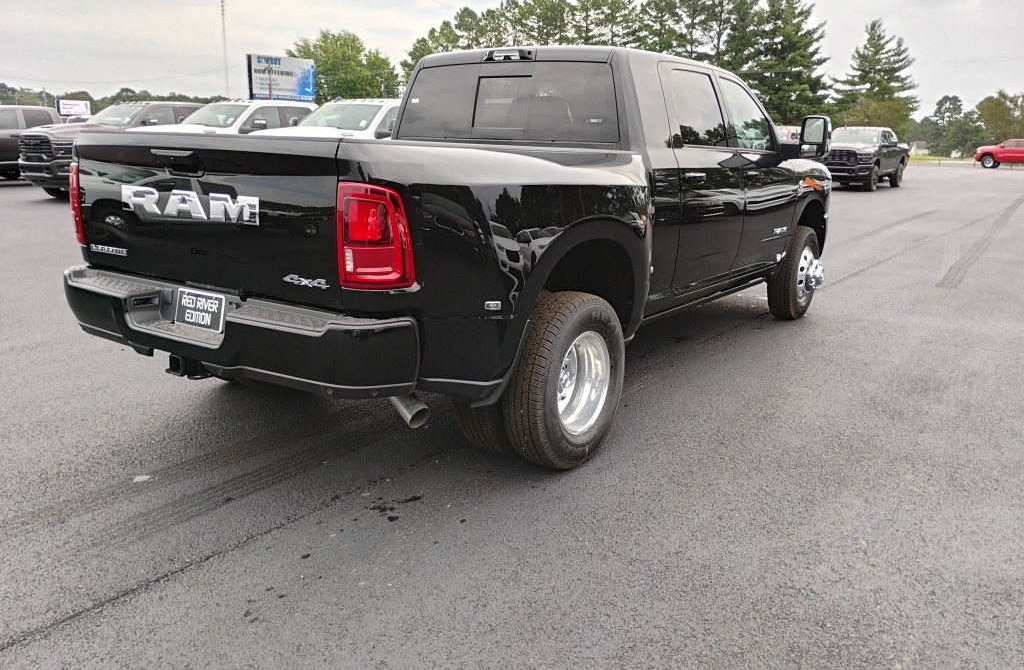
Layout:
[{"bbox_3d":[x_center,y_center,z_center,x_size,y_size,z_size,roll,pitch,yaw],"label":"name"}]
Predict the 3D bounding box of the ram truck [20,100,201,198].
[{"bbox_3d":[-7.879,-4.220,18.937,2.100,2.060,6.100,10,16,34],"label":"ram truck"}]

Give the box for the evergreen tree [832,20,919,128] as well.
[{"bbox_3d":[19.997,-13.216,46.225,6.010,8.290,6.010,7,14,22],"label":"evergreen tree"}]

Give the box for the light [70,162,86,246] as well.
[{"bbox_3d":[-1.959,-0.610,3.803,0.200,0.375,0.170,10,16,34],"label":"light"}]

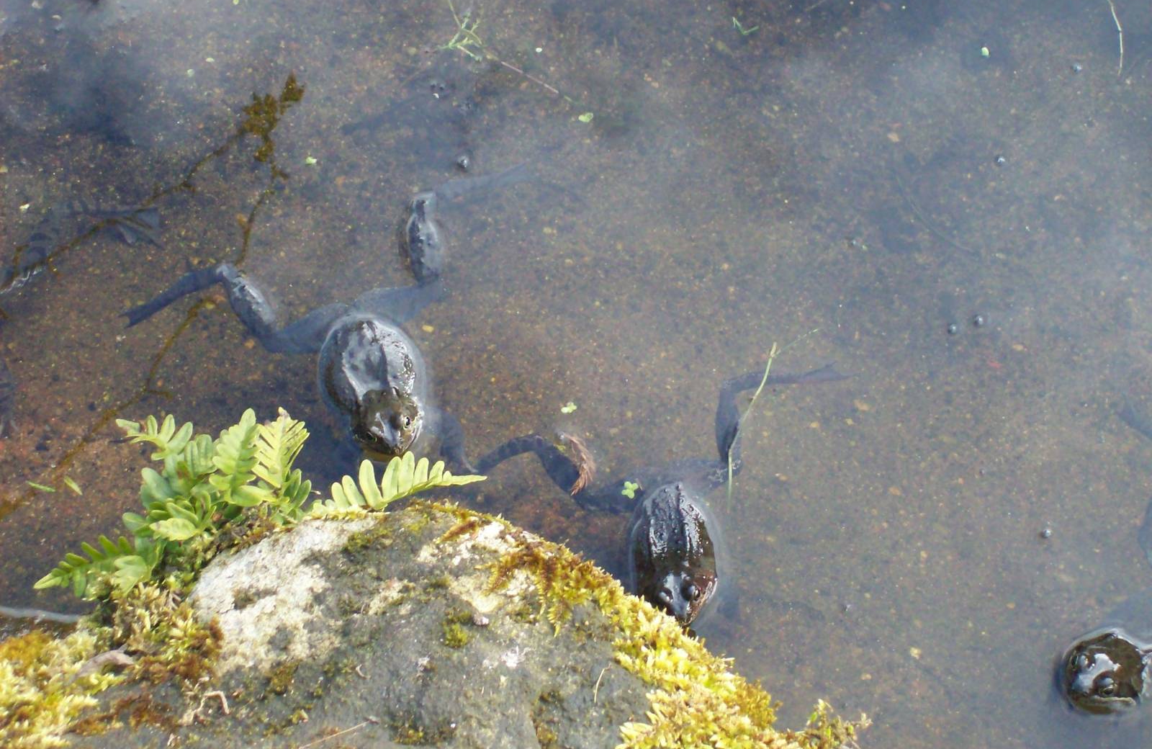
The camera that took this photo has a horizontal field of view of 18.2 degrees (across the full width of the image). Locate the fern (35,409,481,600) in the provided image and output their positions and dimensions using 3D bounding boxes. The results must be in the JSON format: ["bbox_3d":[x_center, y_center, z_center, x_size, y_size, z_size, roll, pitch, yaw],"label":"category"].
[{"bbox_3d":[-0.126,0.051,1.420,0.175,0.062,0.075,0,47,0],"label":"fern"}]

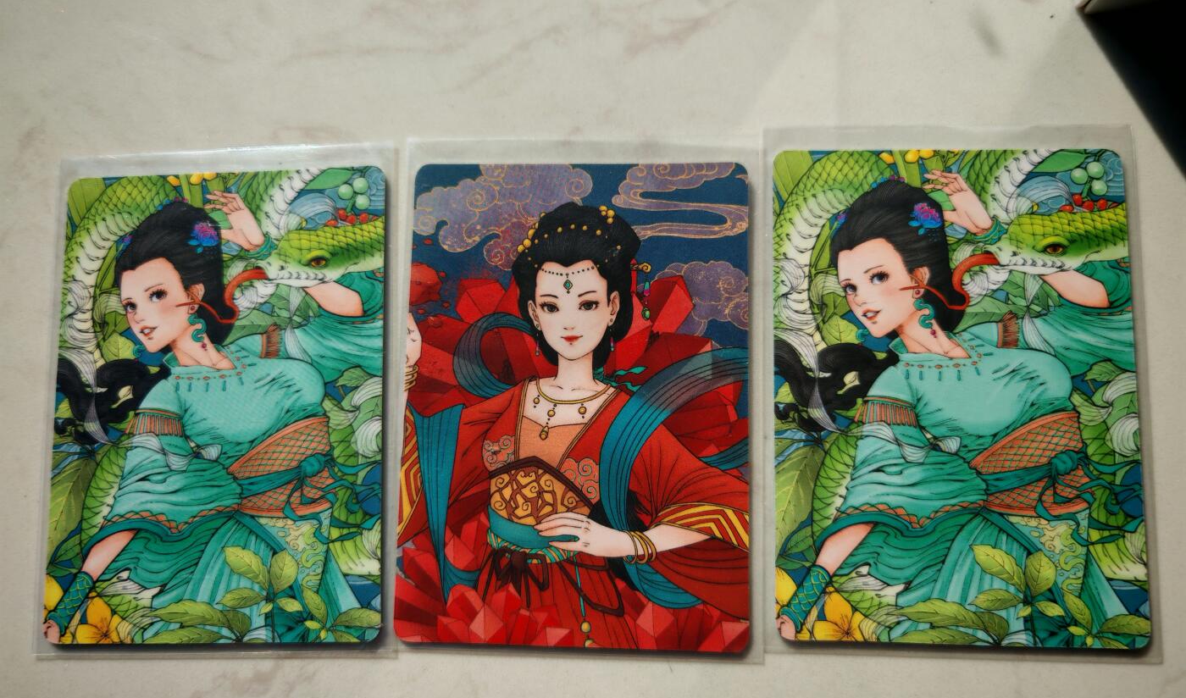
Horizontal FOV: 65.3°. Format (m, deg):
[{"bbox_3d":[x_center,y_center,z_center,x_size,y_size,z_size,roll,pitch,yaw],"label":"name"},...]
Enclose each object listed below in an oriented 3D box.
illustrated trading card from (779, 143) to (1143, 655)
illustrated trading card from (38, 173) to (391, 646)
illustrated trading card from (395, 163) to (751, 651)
[{"bbox_3d":[0.064,0.007,0.165,0.063,0.001,0.088,1,83,4],"label":"illustrated trading card"},{"bbox_3d":[-0.070,0.010,0.173,0.063,0.001,0.088,-2,82,4],"label":"illustrated trading card"},{"bbox_3d":[-0.003,0.009,0.169,0.063,0.001,0.088,1,83,4],"label":"illustrated trading card"}]

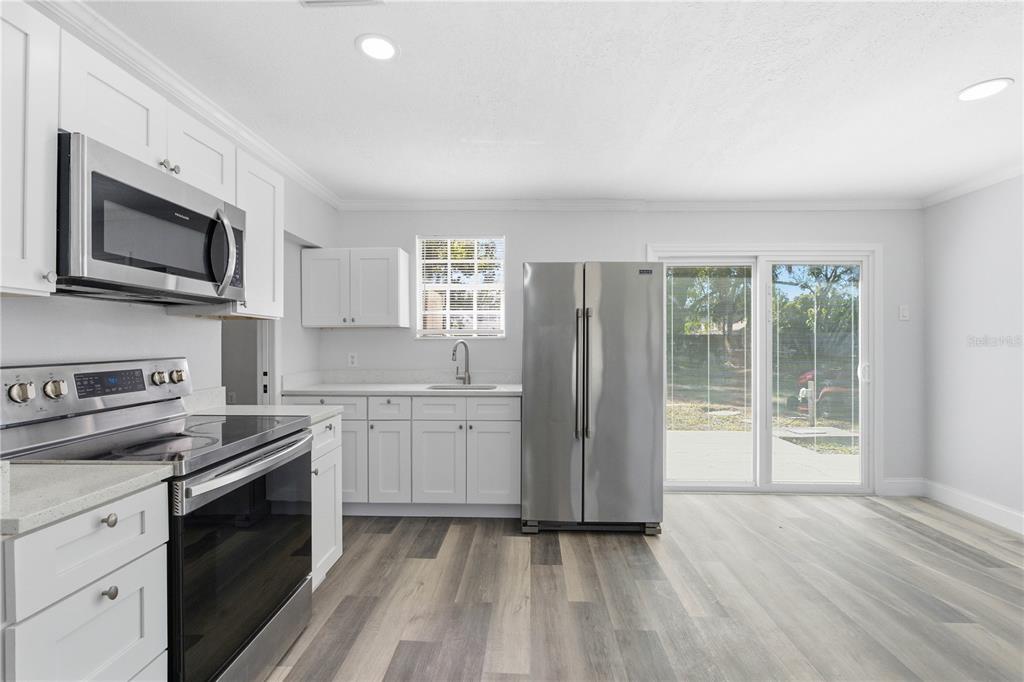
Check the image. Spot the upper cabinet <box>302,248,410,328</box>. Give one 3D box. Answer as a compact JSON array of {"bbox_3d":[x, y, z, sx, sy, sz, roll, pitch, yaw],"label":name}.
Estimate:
[{"bbox_3d":[-1.244,-0.410,3.685,0.765,0.612,0.325,0,0,1],"label":"upper cabinet"}]

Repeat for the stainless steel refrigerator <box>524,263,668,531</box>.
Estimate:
[{"bbox_3d":[0.536,0.379,3.316,0.910,1.775,0.810,0,0,1],"label":"stainless steel refrigerator"}]

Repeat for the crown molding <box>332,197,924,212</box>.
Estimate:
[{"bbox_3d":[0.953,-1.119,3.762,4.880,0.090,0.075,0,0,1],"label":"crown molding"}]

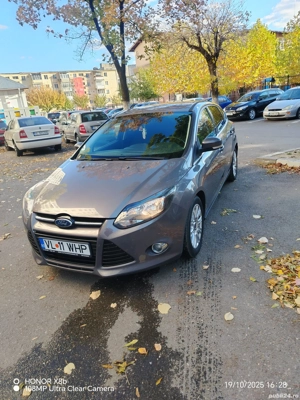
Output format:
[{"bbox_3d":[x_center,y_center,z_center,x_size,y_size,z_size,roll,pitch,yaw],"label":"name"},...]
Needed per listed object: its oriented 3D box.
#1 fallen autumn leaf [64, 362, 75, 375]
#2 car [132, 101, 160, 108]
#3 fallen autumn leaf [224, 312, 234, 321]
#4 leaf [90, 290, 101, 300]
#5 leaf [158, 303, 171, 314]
[{"bbox_3d":[-0.507,1.059,1.748,0.070,0.012,0.076,5,22,27],"label":"fallen autumn leaf"},{"bbox_3d":[-0.924,-9.063,28.068,4.300,1.470,1.770,-14,21,-22],"label":"car"},{"bbox_3d":[0.575,0.846,2.020,0.071,0.012,0.070,-13,21,-17],"label":"fallen autumn leaf"},{"bbox_3d":[-0.474,0.824,2.405,0.084,0.012,0.118,-8,20,-5],"label":"leaf"},{"bbox_3d":[0.109,0.844,2.168,0.104,0.012,0.114,4,22,27],"label":"leaf"}]

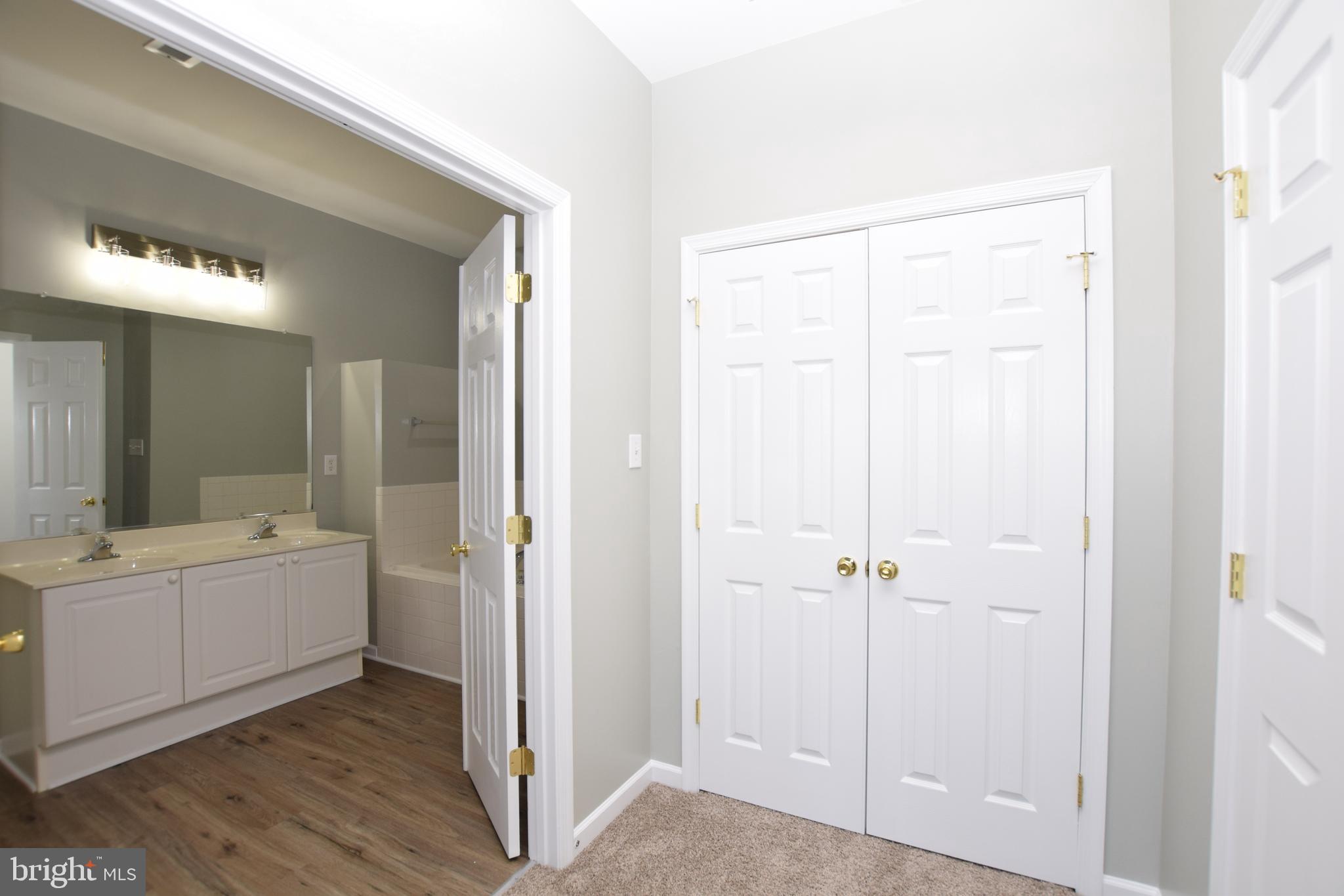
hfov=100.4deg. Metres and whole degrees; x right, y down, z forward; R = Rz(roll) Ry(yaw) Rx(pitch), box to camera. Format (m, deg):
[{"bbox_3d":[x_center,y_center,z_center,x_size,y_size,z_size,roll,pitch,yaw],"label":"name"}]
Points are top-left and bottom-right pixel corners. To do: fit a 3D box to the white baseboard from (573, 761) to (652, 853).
[{"bbox_3d":[-0.195,1.285,2.022,0.015,0.088,0.461,0,1,31],"label":"white baseboard"}]

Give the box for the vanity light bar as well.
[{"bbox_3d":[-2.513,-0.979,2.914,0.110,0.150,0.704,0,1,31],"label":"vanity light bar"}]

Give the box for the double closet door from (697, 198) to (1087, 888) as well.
[{"bbox_3d":[0.657,0.286,1.900,1.196,2.039,0.050,0,1,24],"label":"double closet door"}]

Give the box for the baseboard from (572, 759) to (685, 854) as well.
[{"bbox_3d":[-0.144,1.285,1.992,0.132,0.088,0.461,0,1,31],"label":"baseboard"}]

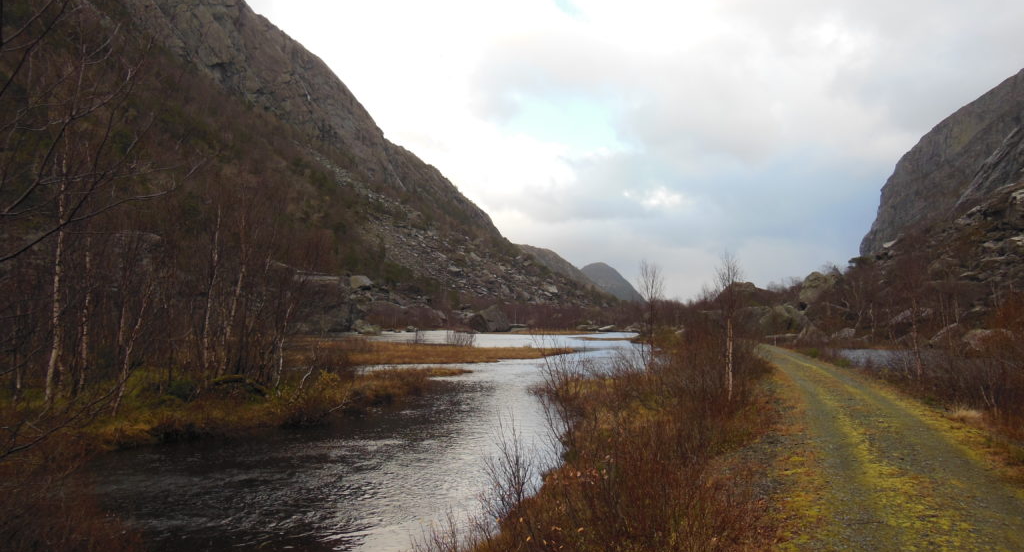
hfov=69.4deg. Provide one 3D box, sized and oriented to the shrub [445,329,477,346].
[{"bbox_3d":[-3.970,4.740,57.000,2.390,1.360,2.390,0,-3,-4],"label":"shrub"}]

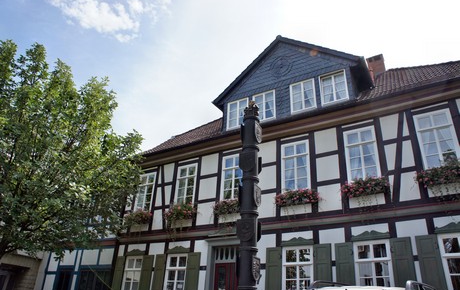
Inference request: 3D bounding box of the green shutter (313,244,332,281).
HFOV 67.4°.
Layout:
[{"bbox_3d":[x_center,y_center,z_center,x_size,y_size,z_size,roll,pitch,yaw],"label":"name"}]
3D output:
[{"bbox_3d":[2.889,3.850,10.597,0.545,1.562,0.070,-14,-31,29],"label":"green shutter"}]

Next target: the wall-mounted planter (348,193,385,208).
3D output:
[{"bbox_3d":[4.245,1.718,10.728,1.051,0.352,0.200,-14,-31,29],"label":"wall-mounted planter"}]

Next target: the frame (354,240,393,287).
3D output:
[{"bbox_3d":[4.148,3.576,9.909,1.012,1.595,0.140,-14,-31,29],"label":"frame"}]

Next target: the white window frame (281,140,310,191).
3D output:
[{"bbox_3d":[2.421,0.781,12.678,1.078,1.958,0.140,-14,-31,29],"label":"white window frame"}]

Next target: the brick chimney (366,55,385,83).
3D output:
[{"bbox_3d":[6.638,-3.323,15.452,0.671,1.133,0.650,-14,-31,29],"label":"brick chimney"}]

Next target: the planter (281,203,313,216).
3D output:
[{"bbox_3d":[2.254,2.212,11.877,1.111,0.341,0.200,-14,-31,29],"label":"planter"}]

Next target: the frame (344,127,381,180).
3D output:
[{"bbox_3d":[4.411,0.312,11.517,0.996,1.914,0.140,-14,-31,29],"label":"frame"}]

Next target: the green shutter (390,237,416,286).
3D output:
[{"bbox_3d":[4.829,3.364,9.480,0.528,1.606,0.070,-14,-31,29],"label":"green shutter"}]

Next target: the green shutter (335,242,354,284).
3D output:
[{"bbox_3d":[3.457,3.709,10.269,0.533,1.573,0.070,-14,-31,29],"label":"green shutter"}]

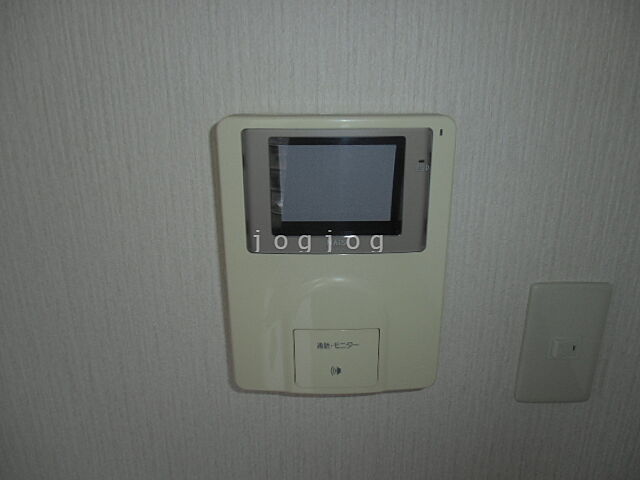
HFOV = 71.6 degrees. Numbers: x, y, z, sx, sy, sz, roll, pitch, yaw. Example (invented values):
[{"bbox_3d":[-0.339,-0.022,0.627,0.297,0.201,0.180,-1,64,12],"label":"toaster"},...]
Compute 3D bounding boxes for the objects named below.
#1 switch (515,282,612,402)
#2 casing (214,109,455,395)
[{"bbox_3d":[0.217,0.095,0.397,0.070,0.120,0.011,0,17,0],"label":"switch"},{"bbox_3d":[0.013,0.016,0.356,0.166,0.223,0.038,0,17,1],"label":"casing"}]

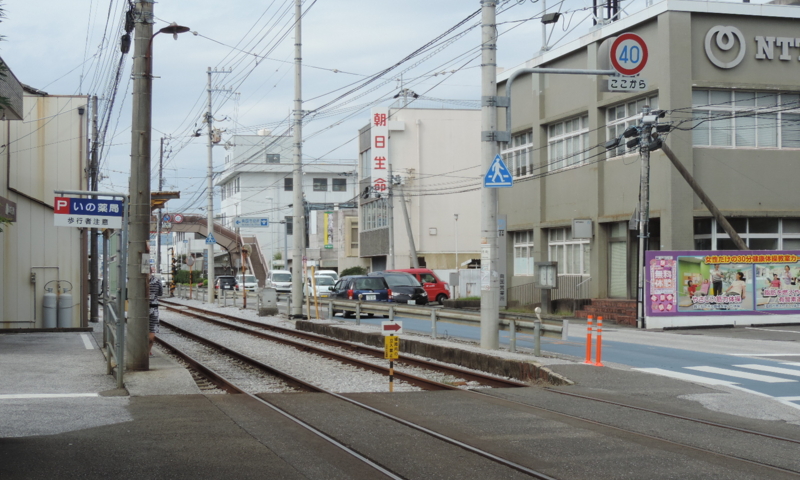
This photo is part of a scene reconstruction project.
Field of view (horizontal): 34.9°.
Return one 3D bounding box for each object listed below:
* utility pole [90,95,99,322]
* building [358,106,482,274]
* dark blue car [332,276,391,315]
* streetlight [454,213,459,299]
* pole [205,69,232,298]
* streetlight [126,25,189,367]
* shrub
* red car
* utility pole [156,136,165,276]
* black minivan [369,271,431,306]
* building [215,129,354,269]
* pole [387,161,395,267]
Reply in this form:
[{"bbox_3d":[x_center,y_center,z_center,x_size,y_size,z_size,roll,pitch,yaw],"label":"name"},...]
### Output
[{"bbox_3d":[-10.350,-1.053,43.047,0.260,7.650,0.260,0,-2,-14],"label":"utility pole"},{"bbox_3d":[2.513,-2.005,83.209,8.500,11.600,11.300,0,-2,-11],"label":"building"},{"bbox_3d":[-1.555,2.088,47.310,1.700,1.500,4.400,0,-2,-13],"label":"dark blue car"},{"bbox_3d":[3.334,0.944,75.000,0.250,5.100,0.220,0,-2,-14],"label":"streetlight"},{"bbox_3d":[-9.466,-2.830,66.000,1.350,12.200,0.500,0,-2,-14],"label":"pole"},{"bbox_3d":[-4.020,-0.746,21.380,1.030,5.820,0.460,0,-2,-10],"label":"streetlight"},{"bbox_3d":[-2.800,2.705,77.955,1.700,2.000,1.500,0,-2,13],"label":"shrub"},{"bbox_3d":[0.957,2.448,66.500,3.400,1.890,1.475,0,-2,4],"label":"red car"},{"bbox_3d":[-18.277,-1.870,97.000,0.550,12.100,0.450,0,-2,-14],"label":"utility pole"},{"bbox_3d":[-0.100,2.372,60.157,1.750,1.640,4.600,0,-2,-15],"label":"black minivan"},{"bbox_3d":[-11.400,-2.254,129.015,13.500,14.900,17.000,0,-2,-15],"label":"building"},{"bbox_3d":[-0.460,-0.420,70.040,0.290,7.800,0.290,-2,-2,13],"label":"pole"}]

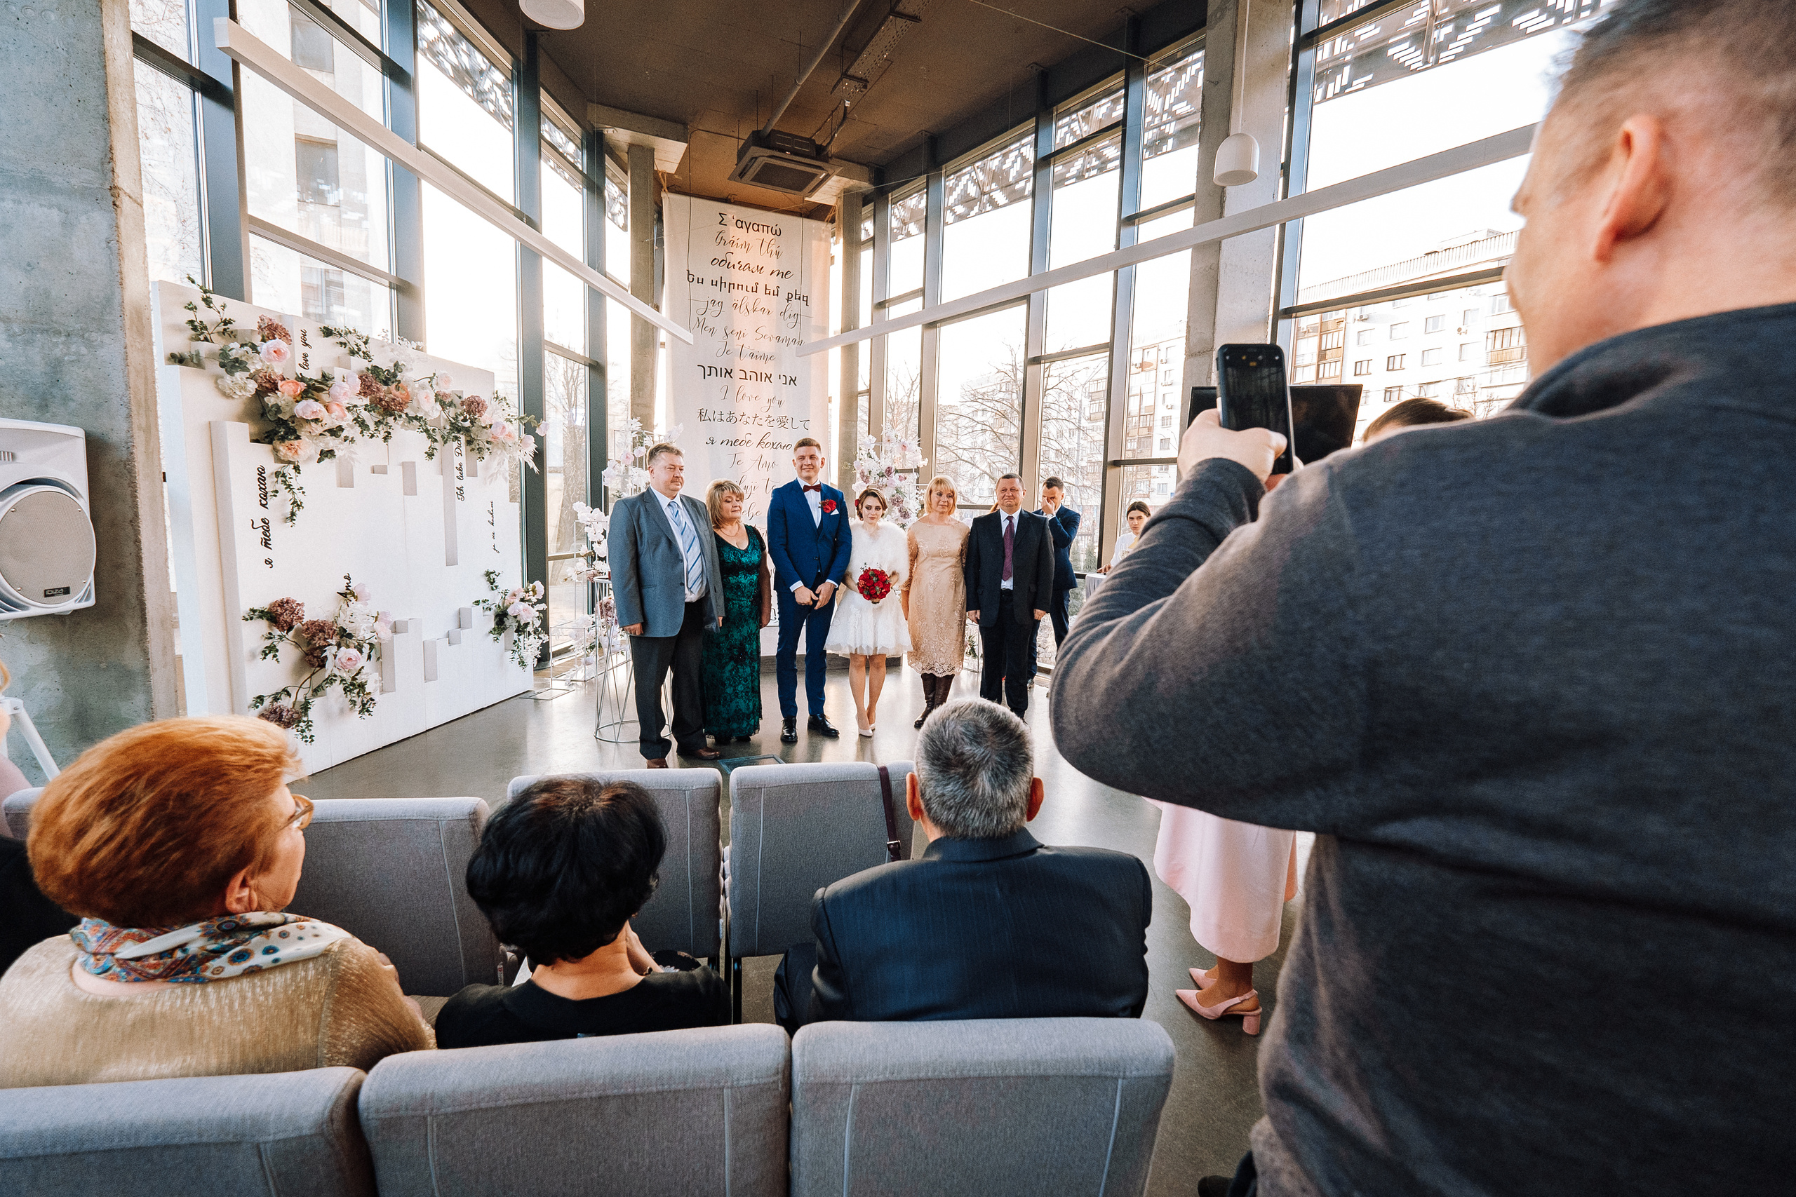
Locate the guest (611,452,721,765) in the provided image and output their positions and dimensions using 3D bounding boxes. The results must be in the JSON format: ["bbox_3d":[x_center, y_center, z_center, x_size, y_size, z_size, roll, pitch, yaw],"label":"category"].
[{"bbox_3d":[-1.311,0.042,4.286,0.600,1.805,0.380,-2,7,-35],"label":"guest"}]

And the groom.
[{"bbox_3d":[-0.565,-0.061,4.745,0.540,1.900,0.360,1,6,-7],"label":"groom"}]

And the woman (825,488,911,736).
[{"bbox_3d":[-0.195,0.082,4.929,0.530,1.599,0.420,1,6,-2],"label":"woman"}]

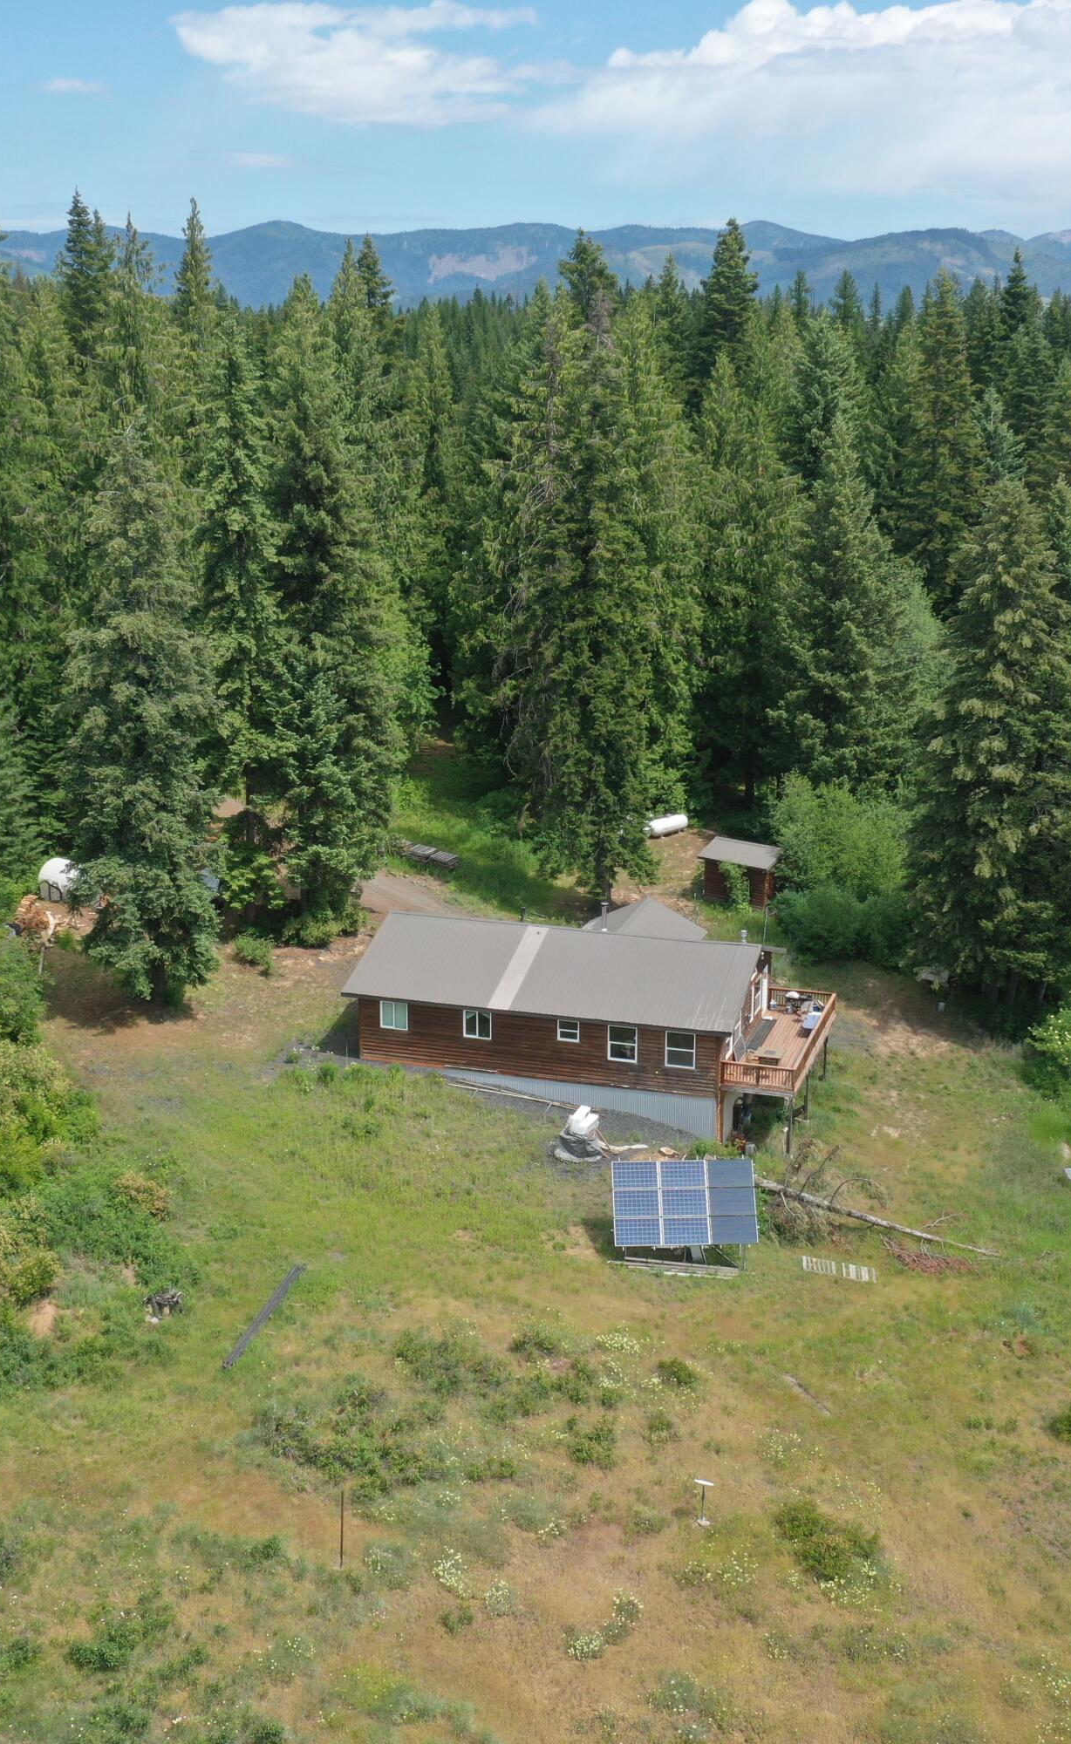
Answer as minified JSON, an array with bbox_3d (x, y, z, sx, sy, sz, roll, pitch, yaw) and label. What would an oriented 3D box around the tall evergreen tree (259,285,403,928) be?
[{"bbox_3d":[-10.110,-11.810,96.360,6.600,30.710,6.600,0,15,0],"label":"tall evergreen tree"}]

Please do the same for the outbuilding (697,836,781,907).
[{"bbox_3d":[10.940,0.050,108.130,4.110,2.930,2.110,9,17,31],"label":"outbuilding"}]

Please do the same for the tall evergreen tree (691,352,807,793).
[{"bbox_3d":[12.750,-16.620,117.940,7.110,26.140,7.110,0,16,0],"label":"tall evergreen tree"}]

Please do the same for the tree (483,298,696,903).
[{"bbox_3d":[3.060,-12.740,99.350,9.780,29.480,9.780,0,16,0],"label":"tree"}]

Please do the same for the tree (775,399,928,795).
[{"bbox_3d":[18.700,-14.760,116.470,8.860,24.160,8.860,0,16,0],"label":"tree"}]

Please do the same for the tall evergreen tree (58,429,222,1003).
[{"bbox_3d":[-16.800,-6.510,88.120,6.800,24.860,6.800,0,15,0],"label":"tall evergreen tree"}]

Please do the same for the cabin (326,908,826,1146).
[{"bbox_3d":[2.930,5.630,88.470,18.980,7.020,12.930,5,16,17],"label":"cabin"}]

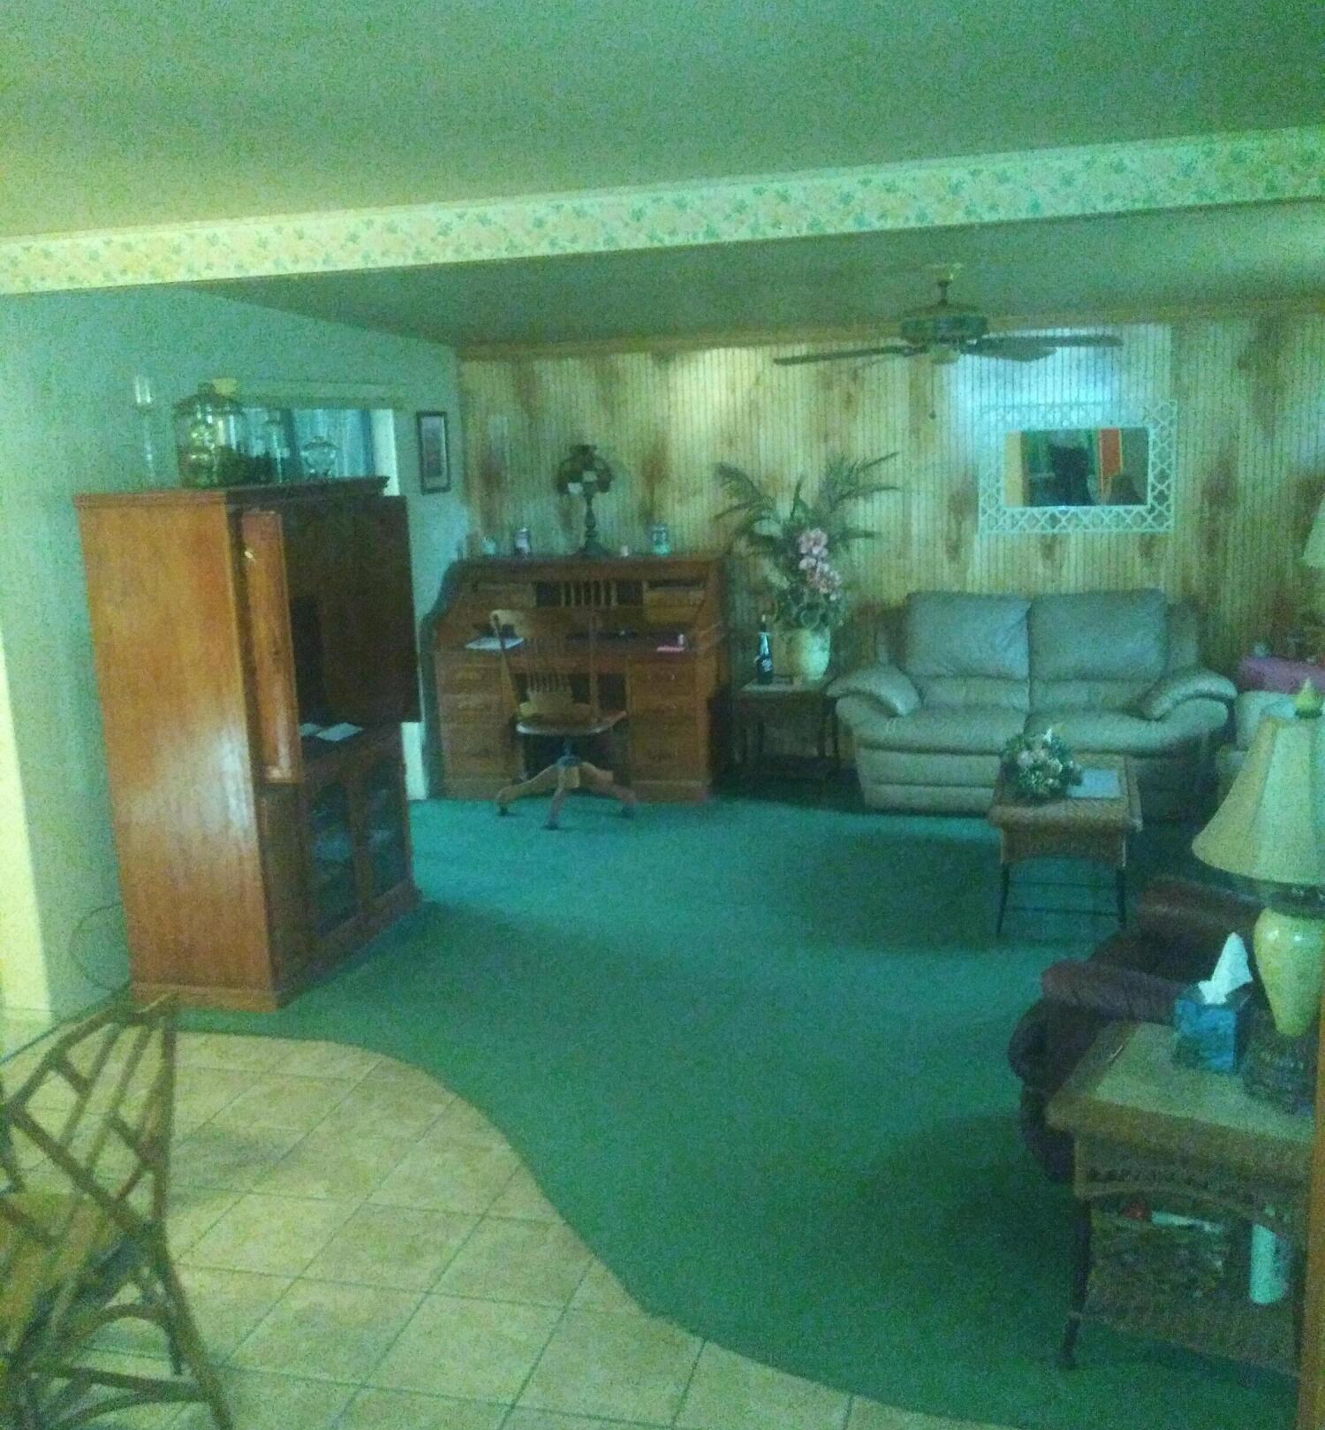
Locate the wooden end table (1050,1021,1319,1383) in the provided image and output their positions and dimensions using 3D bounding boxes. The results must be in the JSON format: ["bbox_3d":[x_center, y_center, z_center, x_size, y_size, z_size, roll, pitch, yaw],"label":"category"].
[{"bbox_3d":[1.013,0.937,2.550,0.465,0.540,0.425,5,12,34],"label":"wooden end table"}]

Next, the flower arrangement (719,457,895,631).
[{"bbox_3d":[0.726,-0.858,6.949,0.920,0.870,0.700,0,11,13],"label":"flower arrangement"}]

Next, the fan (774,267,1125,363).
[{"bbox_3d":[1.079,-1.538,5.296,1.321,0.354,1.321,0,11,14],"label":"fan"}]

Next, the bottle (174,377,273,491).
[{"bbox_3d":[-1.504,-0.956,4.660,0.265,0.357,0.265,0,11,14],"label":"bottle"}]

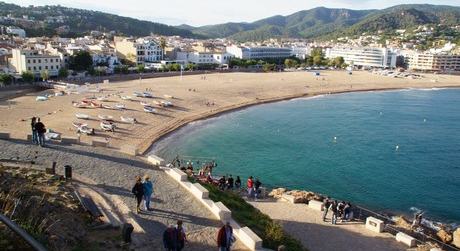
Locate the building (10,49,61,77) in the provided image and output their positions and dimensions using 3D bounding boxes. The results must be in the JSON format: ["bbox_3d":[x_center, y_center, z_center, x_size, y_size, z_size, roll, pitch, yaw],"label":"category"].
[{"bbox_3d":[-94.667,-29.040,168.442,12.500,13.500,17.500,8,15,32],"label":"building"}]

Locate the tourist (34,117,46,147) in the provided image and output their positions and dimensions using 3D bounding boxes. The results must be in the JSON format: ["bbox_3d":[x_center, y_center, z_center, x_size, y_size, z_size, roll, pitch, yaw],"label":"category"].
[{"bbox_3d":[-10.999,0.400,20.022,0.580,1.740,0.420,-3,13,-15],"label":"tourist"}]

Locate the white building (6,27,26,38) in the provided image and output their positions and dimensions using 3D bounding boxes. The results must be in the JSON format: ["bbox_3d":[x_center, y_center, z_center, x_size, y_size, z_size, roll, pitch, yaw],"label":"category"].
[{"bbox_3d":[-215.116,-93.419,347.821,18.000,10.500,12.000,-8,15,-29],"label":"white building"}]

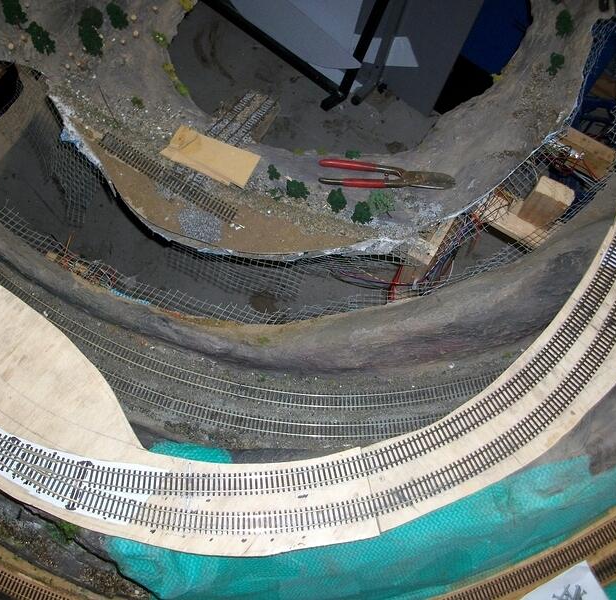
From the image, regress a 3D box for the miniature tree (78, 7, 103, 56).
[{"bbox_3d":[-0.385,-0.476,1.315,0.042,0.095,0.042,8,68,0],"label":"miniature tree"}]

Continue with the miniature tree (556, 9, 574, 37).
[{"bbox_3d":[0.498,-0.536,1.430,0.032,0.056,0.032,8,68,0],"label":"miniature tree"}]

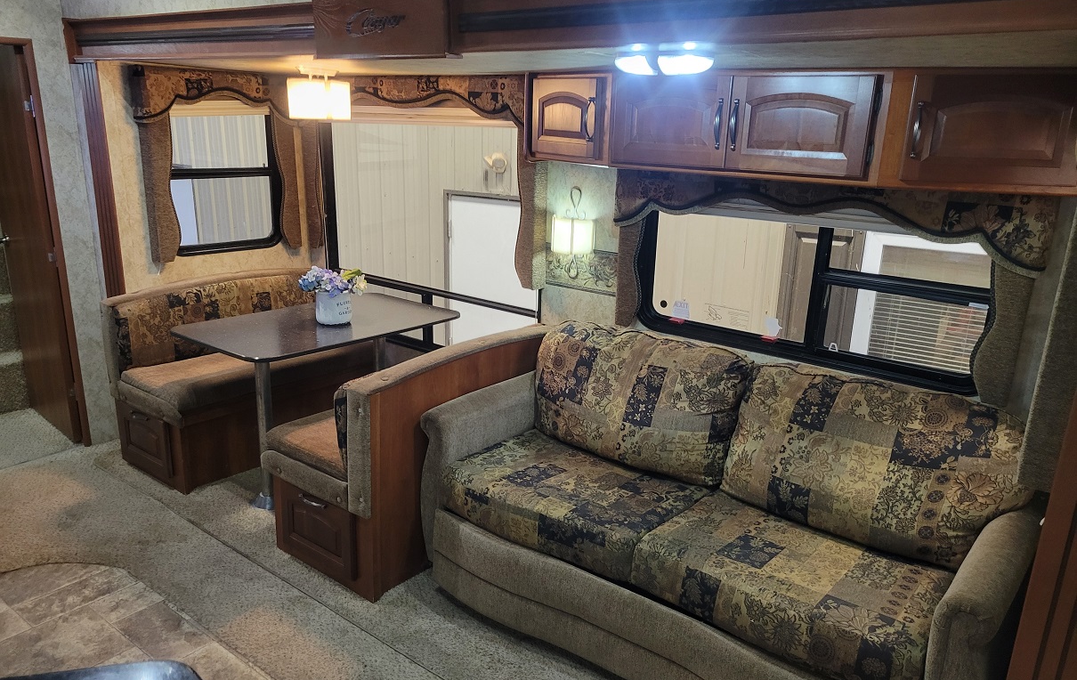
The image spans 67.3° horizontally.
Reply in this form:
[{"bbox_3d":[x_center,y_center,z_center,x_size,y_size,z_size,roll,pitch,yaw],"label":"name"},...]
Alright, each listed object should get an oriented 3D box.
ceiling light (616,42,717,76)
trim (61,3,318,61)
[{"bbox_3d":[0.333,-0.703,2.084,0.269,0.055,0.130,14,20,36],"label":"ceiling light"},{"bbox_3d":[-1.339,-1.105,2.959,1.630,0.158,0.098,14,20,36],"label":"trim"}]

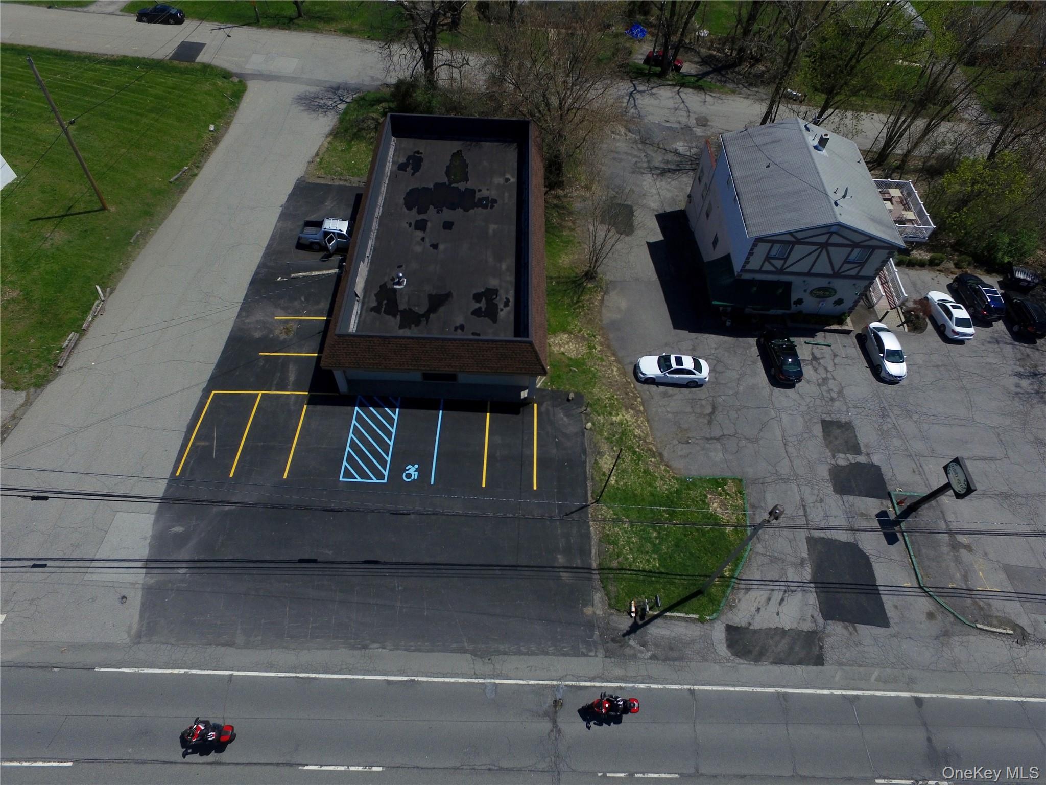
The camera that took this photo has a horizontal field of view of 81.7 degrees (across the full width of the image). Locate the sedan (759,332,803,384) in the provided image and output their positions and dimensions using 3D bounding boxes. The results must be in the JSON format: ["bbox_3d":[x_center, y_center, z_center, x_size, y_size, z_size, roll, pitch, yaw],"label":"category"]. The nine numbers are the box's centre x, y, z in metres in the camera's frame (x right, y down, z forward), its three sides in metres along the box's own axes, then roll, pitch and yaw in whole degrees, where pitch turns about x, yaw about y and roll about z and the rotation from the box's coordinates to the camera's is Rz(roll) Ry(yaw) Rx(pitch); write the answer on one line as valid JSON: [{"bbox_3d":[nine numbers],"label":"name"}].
[{"bbox_3d":[17.147,-2.551,39.843,1.820,1.450,4.650,1,54,-3],"label":"sedan"}]

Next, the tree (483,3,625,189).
[{"bbox_3d":[2.205,-20.890,45.457,9.300,12.000,9.300,6,54,0],"label":"tree"}]

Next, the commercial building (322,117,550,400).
[{"bbox_3d":[-4.864,-10.343,41.031,12.534,4.800,23.866,2,54,-3],"label":"commercial building"}]

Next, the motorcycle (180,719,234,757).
[{"bbox_3d":[-12.754,13.952,24.338,2.100,1.400,0.850,3,54,-2],"label":"motorcycle"}]

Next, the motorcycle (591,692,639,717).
[{"bbox_3d":[3.882,13.547,25.968,2.100,1.400,0.850,3,54,-2],"label":"motorcycle"}]

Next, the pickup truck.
[{"bbox_3d":[-13.468,-11.458,43.793,5.150,1.780,1.950,2,54,-3],"label":"pickup truck"}]

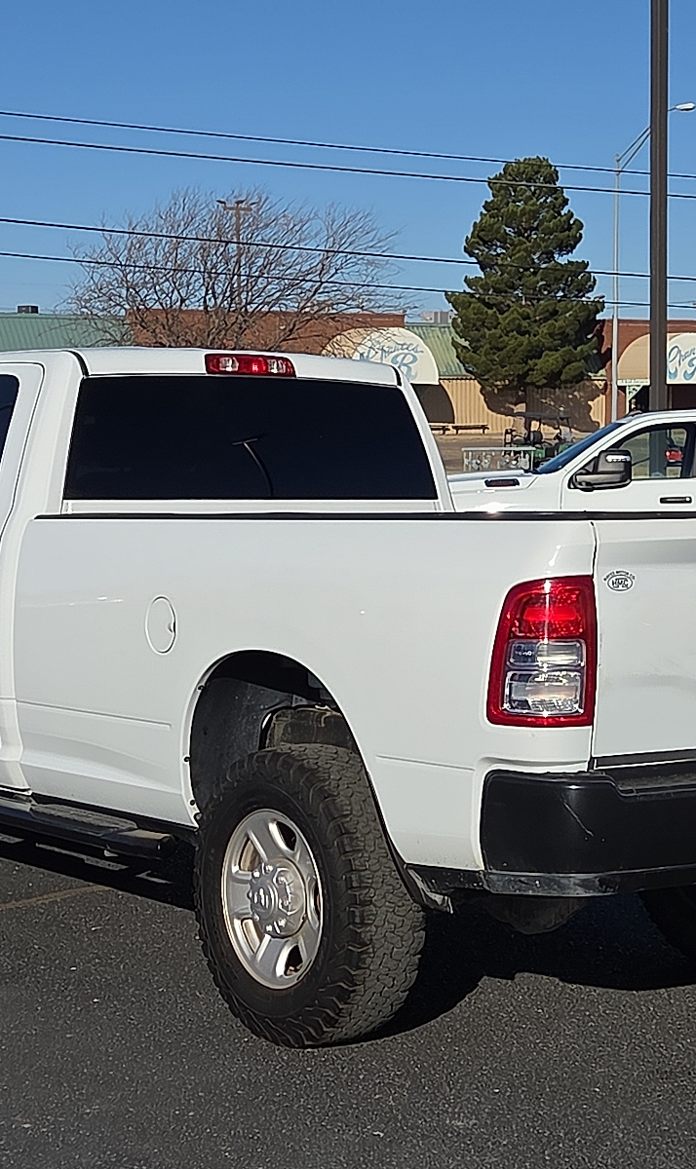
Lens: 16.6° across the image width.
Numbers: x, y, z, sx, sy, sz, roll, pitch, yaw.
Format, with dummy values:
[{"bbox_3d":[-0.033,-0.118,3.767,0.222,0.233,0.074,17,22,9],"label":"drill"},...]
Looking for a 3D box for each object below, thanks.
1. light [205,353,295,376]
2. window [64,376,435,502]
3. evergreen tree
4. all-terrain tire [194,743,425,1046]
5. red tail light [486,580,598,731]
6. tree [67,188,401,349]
[{"bbox_3d":[-0.343,-0.750,8.192,0.350,0.070,0.060,-2,4,-35],"label":"light"},{"bbox_3d":[-0.309,-0.495,8.138,1.500,0.420,0.080,-2,-8,-35],"label":"window"},{"bbox_3d":[9.280,-15.084,125.000,8.200,14.600,8.200,0,4,4],"label":"evergreen tree"},{"bbox_3d":[-0.113,0.847,6.508,0.265,0.825,0.825,-2,4,-35],"label":"all-terrain tire"},{"bbox_3d":[0.456,0.152,5.566,0.200,0.355,0.160,-2,4,-35],"label":"red tail light"},{"bbox_3d":[-4.055,-9.650,85.000,12.200,9.000,11.000,0,4,0],"label":"tree"}]

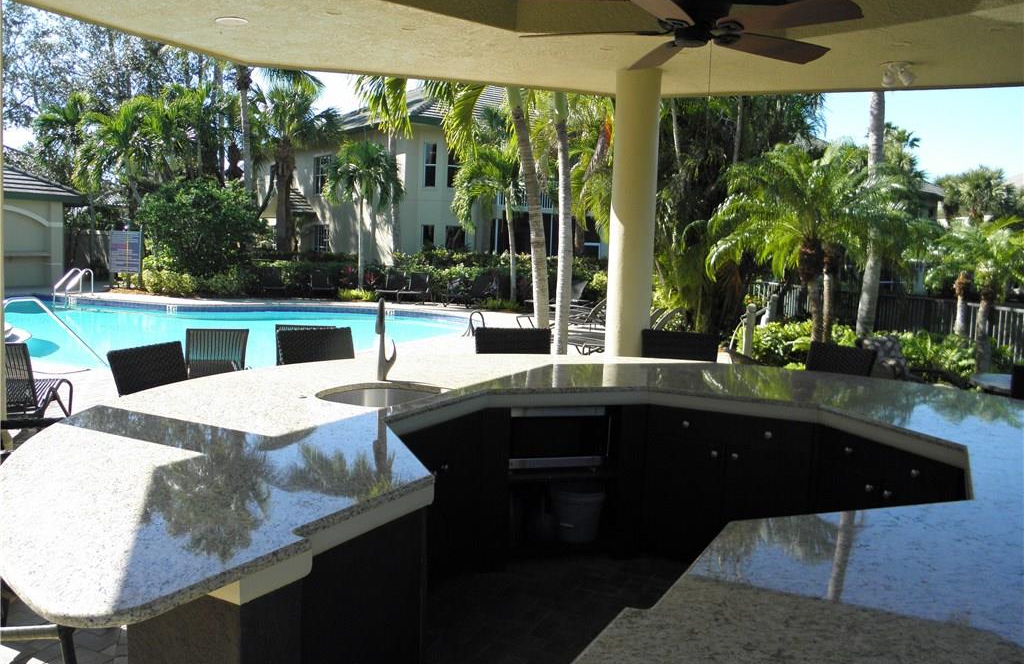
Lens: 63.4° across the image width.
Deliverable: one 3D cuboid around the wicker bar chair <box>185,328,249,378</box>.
[{"bbox_3d":[-2.885,0.314,8.038,0.580,0.770,0.900,-1,7,-24],"label":"wicker bar chair"}]

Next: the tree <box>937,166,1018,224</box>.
[{"bbox_3d":[19.944,-4.048,35.735,3.300,6.000,3.300,4,6,29],"label":"tree"}]

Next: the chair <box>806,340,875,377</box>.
[{"bbox_3d":[1.883,0.647,5.281,0.580,1.080,0.560,-1,6,-25],"label":"chair"}]

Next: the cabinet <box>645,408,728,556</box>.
[{"bbox_3d":[1.047,0.772,4.551,0.420,0.840,0.600,5,7,27],"label":"cabinet"}]

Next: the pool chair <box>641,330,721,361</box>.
[{"bbox_3d":[1.205,0.531,6.038,0.560,1.020,0.580,3,6,12],"label":"pool chair"}]

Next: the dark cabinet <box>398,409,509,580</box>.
[{"bbox_3d":[-0.610,0.786,3.909,0.600,0.840,0.920,5,7,26],"label":"dark cabinet"}]

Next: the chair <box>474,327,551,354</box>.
[{"bbox_3d":[0.061,0.553,5.791,0.560,1.080,0.580,0,5,-13],"label":"chair"}]

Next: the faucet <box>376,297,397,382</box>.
[{"bbox_3d":[-0.668,0.056,4.363,0.105,0.420,0.200,1,5,-3],"label":"faucet"}]

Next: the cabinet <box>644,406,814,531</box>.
[{"bbox_3d":[1.238,0.801,4.566,0.870,0.860,0.580,4,6,27],"label":"cabinet"}]

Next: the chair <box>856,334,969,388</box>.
[{"bbox_3d":[3.984,0.520,8.044,0.650,0.800,1.300,0,6,-20],"label":"chair"}]

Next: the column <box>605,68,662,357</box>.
[{"bbox_3d":[0.893,-0.425,6.261,0.330,2.990,0.330,2,5,5],"label":"column"}]

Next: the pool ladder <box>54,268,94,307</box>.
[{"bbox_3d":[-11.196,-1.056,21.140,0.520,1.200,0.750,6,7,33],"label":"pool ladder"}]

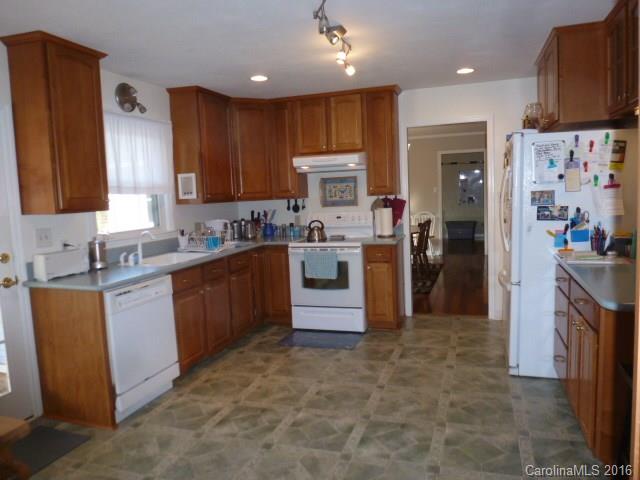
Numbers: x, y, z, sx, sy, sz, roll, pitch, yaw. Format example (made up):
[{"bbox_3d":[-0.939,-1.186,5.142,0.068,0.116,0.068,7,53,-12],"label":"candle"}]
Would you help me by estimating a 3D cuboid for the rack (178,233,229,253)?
[{"bbox_3d":[-1.083,0.031,4.186,0.430,0.140,0.360,0,7,19],"label":"rack"}]

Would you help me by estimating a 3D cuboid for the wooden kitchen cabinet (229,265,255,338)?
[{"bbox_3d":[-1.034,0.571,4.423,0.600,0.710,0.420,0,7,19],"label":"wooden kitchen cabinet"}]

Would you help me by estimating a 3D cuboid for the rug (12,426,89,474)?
[{"bbox_3d":[-1.708,1.224,2.424,0.435,0.012,0.710,0,7,19],"label":"rug"}]

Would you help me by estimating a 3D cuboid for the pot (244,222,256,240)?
[{"bbox_3d":[-0.819,-0.093,5.165,0.140,0.205,0.140,-3,5,0],"label":"pot"}]

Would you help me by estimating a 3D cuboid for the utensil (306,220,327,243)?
[{"bbox_3d":[-0.041,-0.092,4.590,0.210,0.220,0.190,-1,7,10],"label":"utensil"}]

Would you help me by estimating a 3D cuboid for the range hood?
[{"bbox_3d":[0.146,-0.816,4.667,0.755,0.168,0.490,0,7,19],"label":"range hood"}]

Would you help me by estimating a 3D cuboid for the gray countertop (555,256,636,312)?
[{"bbox_3d":[1.685,0.223,2.343,0.625,0.040,1.385,0,7,19],"label":"gray countertop"}]

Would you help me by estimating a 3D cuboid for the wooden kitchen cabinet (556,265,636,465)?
[{"bbox_3d":[1.754,0.657,2.474,0.610,0.850,1.220,0,7,19],"label":"wooden kitchen cabinet"}]

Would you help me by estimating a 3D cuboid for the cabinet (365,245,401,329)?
[{"bbox_3d":[0.679,0.465,4.580,0.294,0.876,0.610,0,7,19],"label":"cabinet"}]

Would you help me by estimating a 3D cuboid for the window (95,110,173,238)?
[{"bbox_3d":[-1.572,-0.547,3.762,0.100,1.015,0.970,-1,6,19],"label":"window"}]

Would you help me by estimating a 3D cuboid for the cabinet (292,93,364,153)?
[{"bbox_3d":[0.159,-1.206,4.699,0.757,0.595,0.330,0,7,19],"label":"cabinet"}]

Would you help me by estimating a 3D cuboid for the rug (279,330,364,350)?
[{"bbox_3d":[0.010,0.961,4.303,0.750,0.012,0.470,-1,6,19],"label":"rug"}]

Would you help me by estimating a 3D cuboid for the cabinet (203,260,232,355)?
[{"bbox_3d":[-1.171,0.581,4.024,0.600,0.800,0.400,0,7,19],"label":"cabinet"}]

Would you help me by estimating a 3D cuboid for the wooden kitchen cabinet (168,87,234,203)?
[{"bbox_3d":[-1.165,-0.900,4.458,0.331,1.062,0.615,-1,6,19],"label":"wooden kitchen cabinet"}]

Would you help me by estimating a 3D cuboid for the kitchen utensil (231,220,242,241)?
[{"bbox_3d":[-0.940,-0.110,4.970,0.110,0.213,0.110,0,7,19],"label":"kitchen utensil"}]

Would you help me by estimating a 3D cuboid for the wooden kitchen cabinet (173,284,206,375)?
[{"bbox_3d":[-1.273,0.699,3.572,0.590,0.597,0.385,-1,6,19],"label":"wooden kitchen cabinet"}]

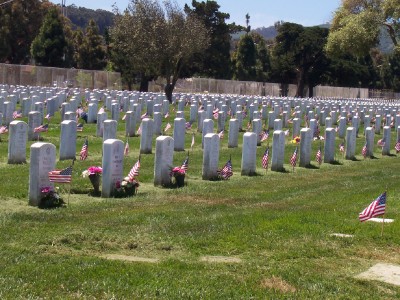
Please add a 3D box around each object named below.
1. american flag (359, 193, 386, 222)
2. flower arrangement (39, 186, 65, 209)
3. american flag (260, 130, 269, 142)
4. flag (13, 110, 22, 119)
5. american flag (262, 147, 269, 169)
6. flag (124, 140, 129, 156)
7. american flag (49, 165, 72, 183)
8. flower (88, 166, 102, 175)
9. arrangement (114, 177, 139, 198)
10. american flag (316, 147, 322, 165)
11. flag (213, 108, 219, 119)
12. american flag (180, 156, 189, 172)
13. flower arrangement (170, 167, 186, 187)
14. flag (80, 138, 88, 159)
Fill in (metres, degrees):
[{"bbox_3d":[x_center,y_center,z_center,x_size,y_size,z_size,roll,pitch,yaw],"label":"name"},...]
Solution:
[{"bbox_3d":[1.513,0.504,11.250,0.260,0.265,0.090,2,3,-10],"label":"american flag"},{"bbox_3d":[-1.436,0.459,12.400,0.250,0.220,0.230,3,3,0],"label":"flower arrangement"},{"bbox_3d":[1.448,-0.303,28.800,0.180,0.270,0.100,2,3,0],"label":"american flag"},{"bbox_3d":[-4.639,-0.896,32.600,0.250,0.210,0.090,2,3,-10],"label":"flag"},{"bbox_3d":[0.964,0.110,18.800,0.110,0.320,0.080,2,3,-20],"label":"american flag"},{"bbox_3d":[-1.251,-0.026,21.900,0.090,0.280,0.070,2,3,-20],"label":"flag"},{"bbox_3d":[-1.360,0.234,12.500,0.240,0.180,0.070,2,3,-10],"label":"american flag"},{"bbox_3d":[-1.128,0.221,13.850,0.150,0.090,0.130,2,3,0],"label":"flower"},{"bbox_3d":[-0.791,0.405,13.850,0.260,0.235,0.230,3,3,0],"label":"arrangement"},{"bbox_3d":[1.952,0.090,20.950,0.100,0.290,0.080,2,3,0],"label":"american flag"},{"bbox_3d":[0.520,-1.224,43.000,0.200,0.320,0.100,2,3,0],"label":"flag"},{"bbox_3d":[-0.181,0.170,15.000,0.110,0.200,0.080,2,3,0],"label":"american flag"},{"bbox_3d":[-0.253,0.318,15.100,0.190,0.240,0.180,2,3,0],"label":"flower arrangement"},{"bbox_3d":[-1.747,-0.008,19.400,0.125,0.330,0.100,2,3,0],"label":"flag"}]

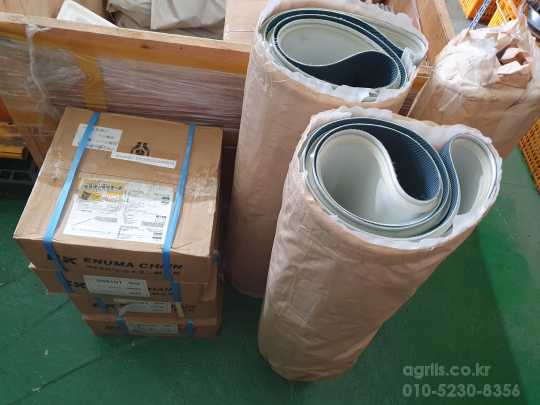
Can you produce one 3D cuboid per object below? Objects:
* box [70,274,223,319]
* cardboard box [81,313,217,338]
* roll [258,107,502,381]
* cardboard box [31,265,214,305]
[{"bbox_3d":[-0.355,0.145,1.302,0.409,0.170,0.392,5,56,-10],"label":"box"},{"bbox_3d":[-0.376,0.256,1.429,0.406,0.167,0.392,5,56,-10],"label":"cardboard box"},{"bbox_3d":[0.210,0.190,1.145,0.435,0.927,0.356,-20,58,-20],"label":"roll"},{"bbox_3d":[-0.365,0.061,1.165,0.424,0.142,0.392,5,56,-10],"label":"cardboard box"}]

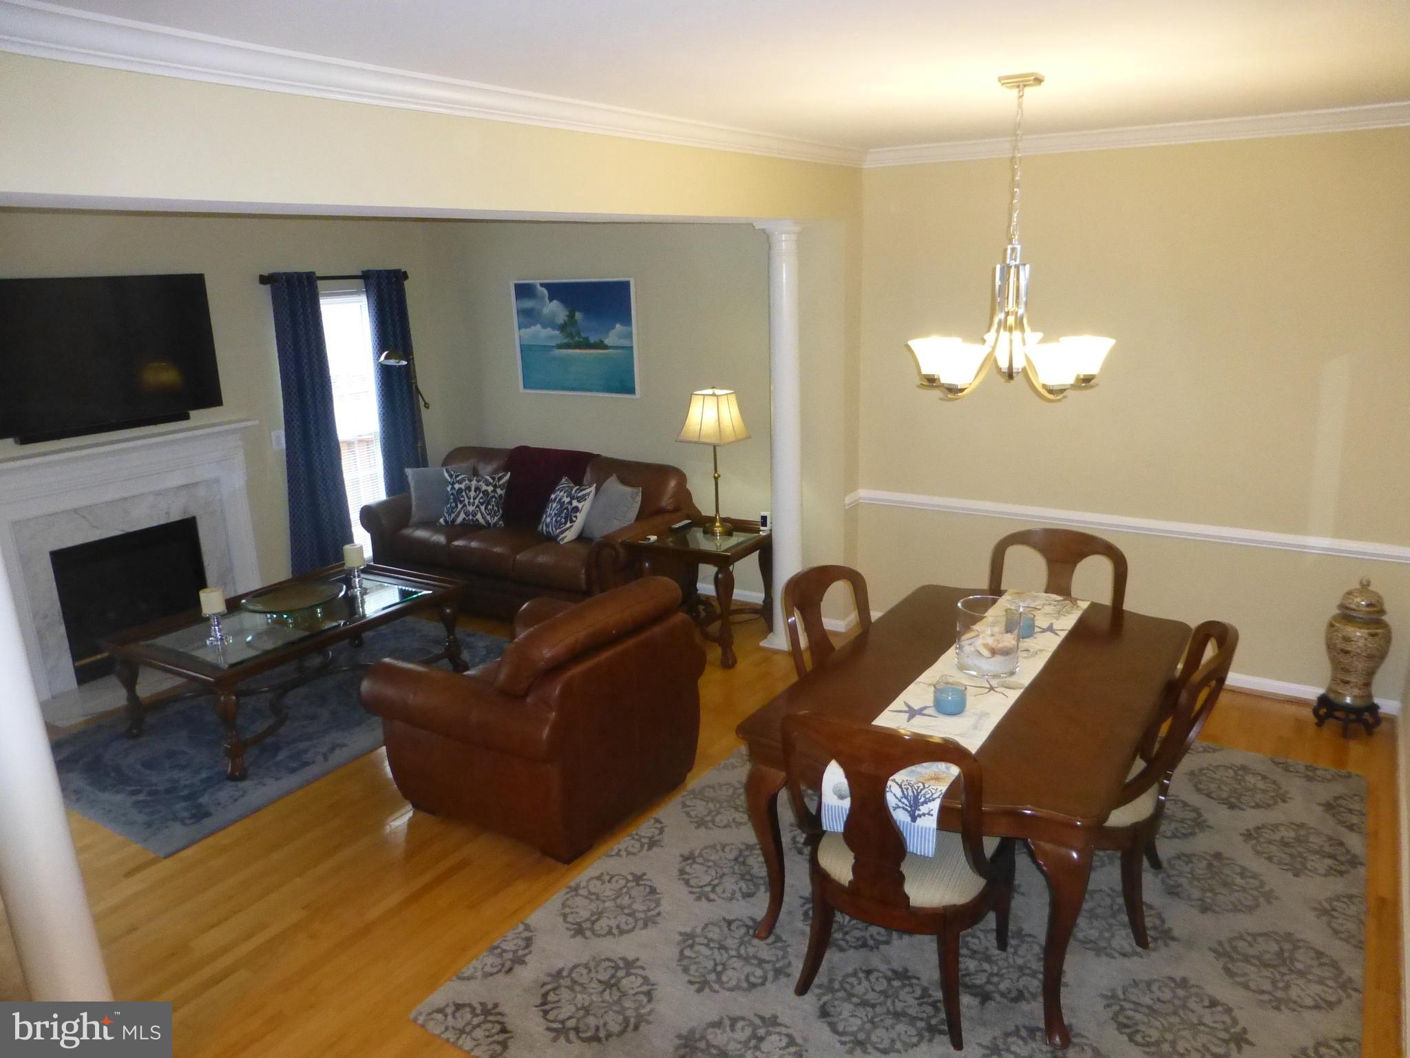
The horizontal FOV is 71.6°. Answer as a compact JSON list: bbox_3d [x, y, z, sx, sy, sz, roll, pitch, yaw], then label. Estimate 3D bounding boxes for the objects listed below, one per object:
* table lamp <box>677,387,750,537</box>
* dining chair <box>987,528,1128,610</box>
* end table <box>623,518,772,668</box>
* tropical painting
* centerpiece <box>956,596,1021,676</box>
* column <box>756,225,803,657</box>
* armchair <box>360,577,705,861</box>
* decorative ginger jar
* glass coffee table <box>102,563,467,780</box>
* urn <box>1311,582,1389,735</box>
[{"bbox_3d":[0.066,-0.390,5.713,0.295,0.850,0.295,8,18,33],"label":"table lamp"},{"bbox_3d":[1.410,0.552,4.133,0.560,1.010,0.580,7,18,31],"label":"dining chair"},{"bbox_3d":[-0.003,0.333,5.768,0.690,0.655,0.660,7,18,28],"label":"end table"},{"bbox_3d":[-0.901,-1.299,6.674,1.085,0.772,0.035,8,18,33],"label":"tropical painting"},{"bbox_3d":[0.993,0.374,3.426,0.219,0.222,0.219,8,18,33],"label":"centerpiece"},{"bbox_3d":[0.467,-0.475,5.433,0.270,2.360,0.270,8,18,33],"label":"column"},{"bbox_3d":[-0.701,0.704,4.096,1.020,0.880,1.020,8,18,33],"label":"armchair"},{"bbox_3d":[2.956,0.497,4.415,0.255,0.585,0.255,8,18,33],"label":"decorative ginger jar"},{"bbox_3d":[-2.105,0.670,5.107,0.965,0.500,1.430,8,18,31],"label":"glass coffee table"},{"bbox_3d":[2.994,0.569,4.484,0.270,0.720,0.270,8,18,33],"label":"urn"}]

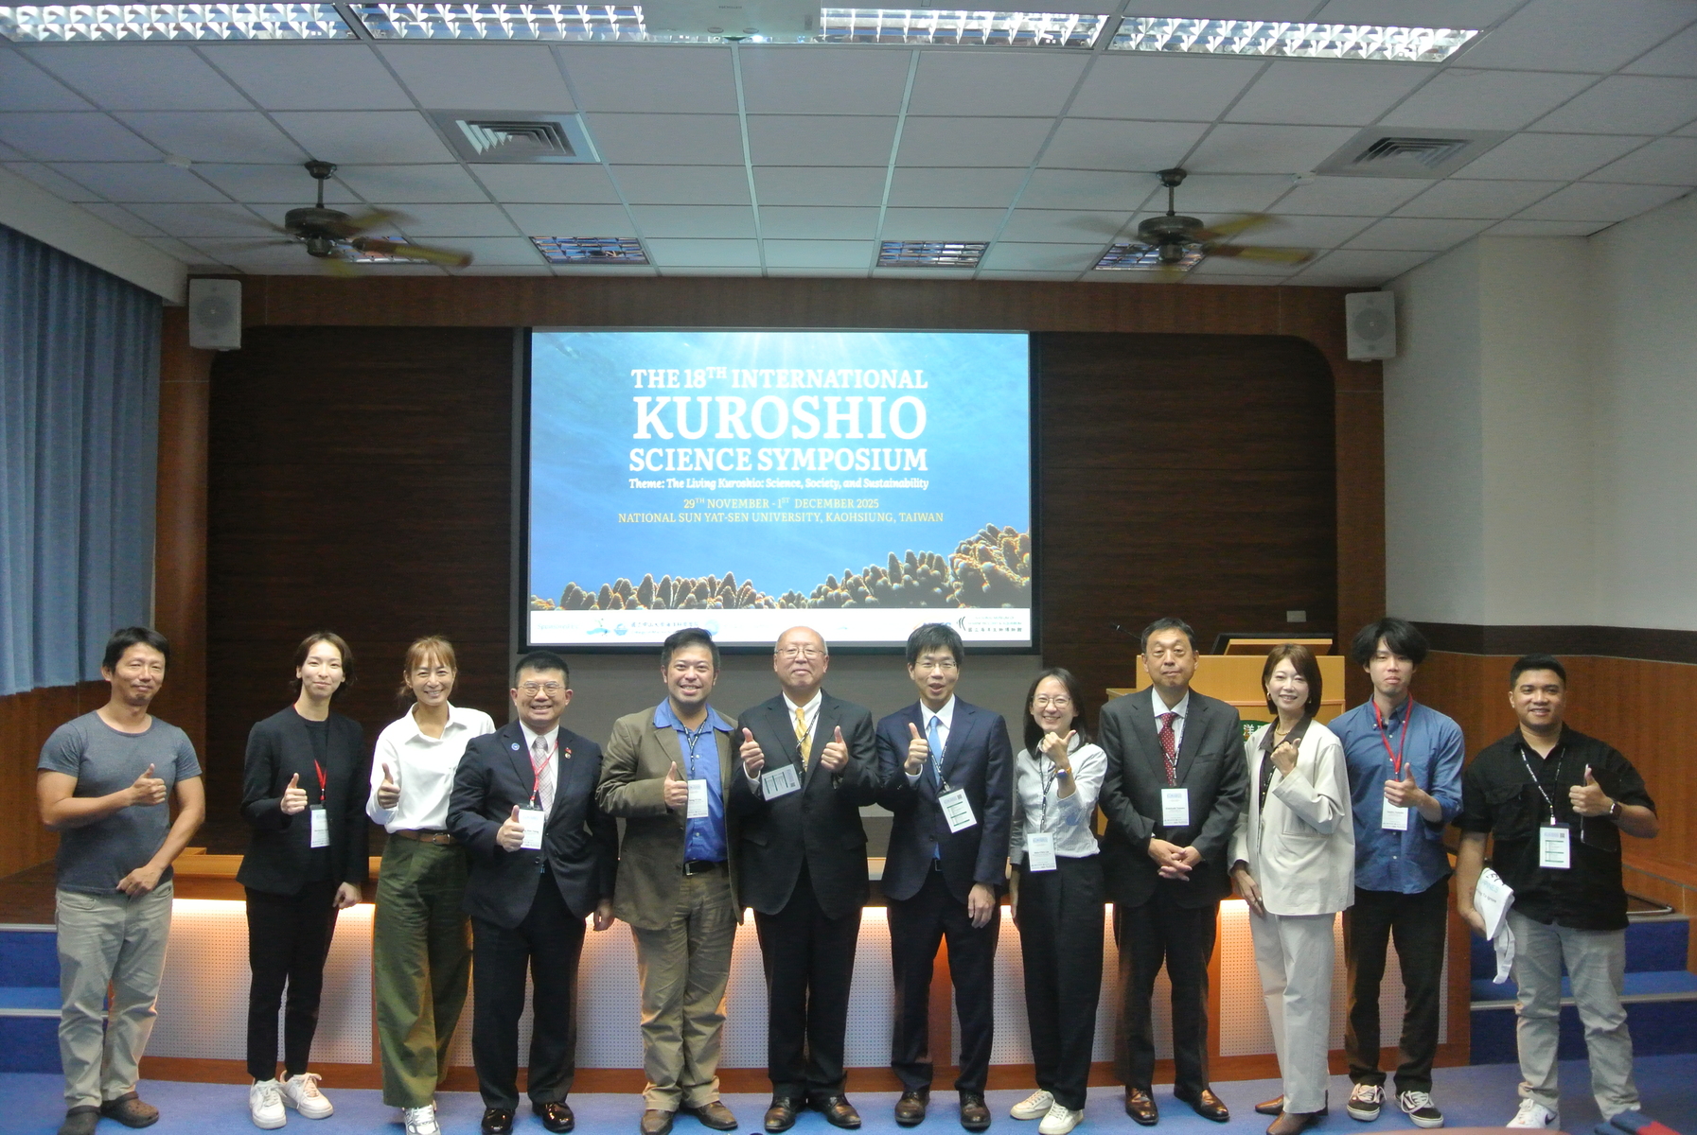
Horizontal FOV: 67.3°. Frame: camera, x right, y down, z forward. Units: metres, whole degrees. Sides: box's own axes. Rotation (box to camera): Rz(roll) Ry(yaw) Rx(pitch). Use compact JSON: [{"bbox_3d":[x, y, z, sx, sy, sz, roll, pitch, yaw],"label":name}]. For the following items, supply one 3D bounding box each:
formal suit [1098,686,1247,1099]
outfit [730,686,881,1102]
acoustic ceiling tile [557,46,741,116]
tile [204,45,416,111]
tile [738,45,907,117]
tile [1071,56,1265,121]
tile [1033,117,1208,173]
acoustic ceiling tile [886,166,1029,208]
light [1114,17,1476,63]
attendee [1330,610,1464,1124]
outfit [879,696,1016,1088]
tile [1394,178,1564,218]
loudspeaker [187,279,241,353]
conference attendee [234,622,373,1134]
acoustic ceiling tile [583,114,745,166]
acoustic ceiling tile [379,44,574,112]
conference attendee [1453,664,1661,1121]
[{"bbox_3d":[1.156,1.168,4.564,0.530,1.471,0.370,0,0,6],"label":"formal suit"},{"bbox_3d":[-0.159,1.162,4.495,0.527,1.445,0.400,0,0,-2],"label":"outfit"},{"bbox_3d":[-0.688,-1.722,4.514,0.600,0.018,0.600,0,-1,-2],"label":"acoustic ceiling tile"},{"bbox_3d":[-1.863,-1.700,4.418,0.595,0.020,0.595,0,-1,-2],"label":"tile"},{"bbox_3d":[-0.085,-1.720,4.490,0.600,0.020,0.600,0,0,-2],"label":"tile"},{"bbox_3d":[1.119,-1.714,4.574,0.600,0.018,0.600,0,-1,-2],"label":"tile"},{"bbox_3d":[1.101,-1.692,5.092,0.595,0.020,0.595,0,-1,-2],"label":"tile"},{"bbox_3d":[0.479,-1.690,5.664,0.595,0.020,0.595,0,-1,-2],"label":"acoustic ceiling tile"},{"bbox_3d":[1.433,-1.737,4.134,1.200,0.090,0.310,0,-1,-2],"label":"light"},{"bbox_3d":[1.950,1.062,4.549,0.469,1.755,0.420,0,0,10],"label":"attendee"},{"bbox_3d":[0.335,1.135,4.488,0.480,1.400,0.360,0,-1,5],"label":"outfit"},{"bbox_3d":[2.880,-1.696,5.851,0.600,0.018,0.600,0,-1,-2],"label":"tile"},{"bbox_3d":[-3.540,-1.410,7.120,0.270,0.395,0.240,0,4,-21],"label":"loudspeaker"},{"bbox_3d":[-1.903,1.073,4.460,0.460,1.690,0.400,0,-1,-18],"label":"conference attendee"},{"bbox_3d":[-0.708,-1.720,5.118,0.600,0.018,0.600,0,-1,-2],"label":"acoustic ceiling tile"},{"bbox_3d":[-1.276,-1.702,4.427,0.595,0.020,0.595,0,-1,-2],"label":"acoustic ceiling tile"},{"bbox_3d":[2.459,1.116,4.460,0.630,1.630,0.430,0,-1,18],"label":"conference attendee"}]

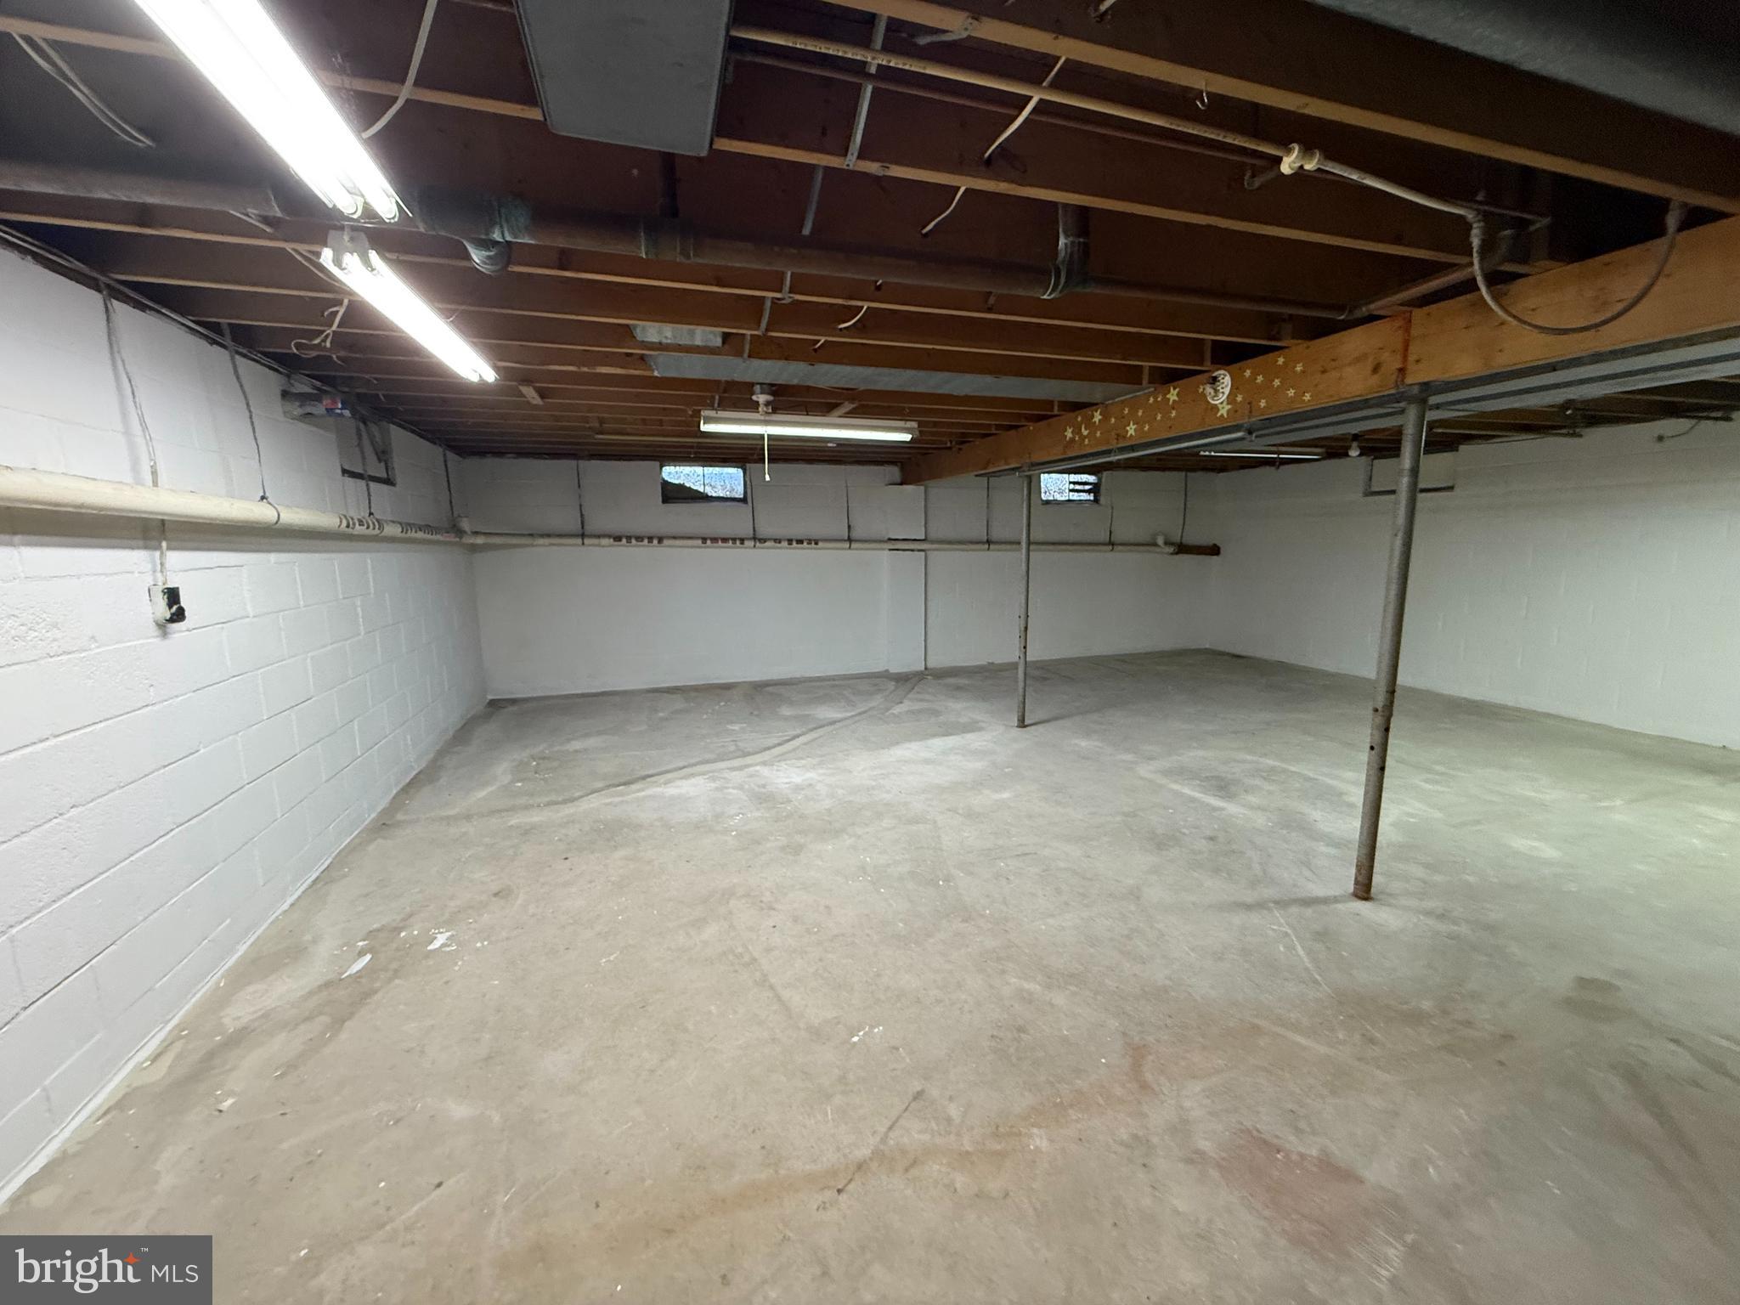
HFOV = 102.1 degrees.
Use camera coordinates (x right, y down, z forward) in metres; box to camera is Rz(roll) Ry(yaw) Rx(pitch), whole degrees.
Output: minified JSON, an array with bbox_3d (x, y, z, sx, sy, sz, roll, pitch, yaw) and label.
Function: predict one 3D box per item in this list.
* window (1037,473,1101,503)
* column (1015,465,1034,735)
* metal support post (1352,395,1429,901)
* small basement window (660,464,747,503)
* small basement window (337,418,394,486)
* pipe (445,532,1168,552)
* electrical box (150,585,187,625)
[{"bbox_3d":[2.178,-1.786,7.681,0.780,0.380,0.100,-3,9,-16],"label":"window"},{"bbox_3d":[1.136,-0.369,5.158,0.068,1.879,0.068,-3,9,-16],"label":"column"},{"bbox_3d":[2.007,0.025,2.714,0.068,1.958,0.068,-3,9,-16],"label":"metal support post"},{"bbox_3d":[-1.555,-1.581,6.612,0.790,0.375,0.100,-3,9,-16],"label":"small basement window"},{"bbox_3d":[-2.836,-1.137,3.926,0.080,0.380,0.800,-3,9,-16],"label":"small basement window"},{"bbox_3d":[0.053,-1.075,7.038,7.253,0.130,0.120,-2,9,-16],"label":"pipe"},{"bbox_3d":[-2.205,-0.154,2.218,0.052,0.116,0.068,-3,9,-16],"label":"electrical box"}]

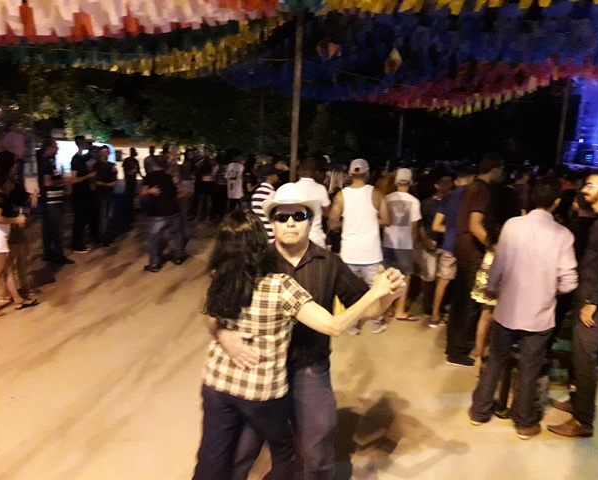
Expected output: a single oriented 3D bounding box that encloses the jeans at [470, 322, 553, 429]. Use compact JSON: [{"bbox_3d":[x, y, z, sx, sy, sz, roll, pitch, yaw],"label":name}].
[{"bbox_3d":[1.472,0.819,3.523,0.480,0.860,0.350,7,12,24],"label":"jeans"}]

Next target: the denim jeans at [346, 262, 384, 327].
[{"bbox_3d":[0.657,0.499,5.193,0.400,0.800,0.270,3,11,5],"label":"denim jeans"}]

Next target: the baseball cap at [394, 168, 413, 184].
[{"bbox_3d":[1.107,-0.675,5.460,0.175,0.150,0.250,5,11,12],"label":"baseball cap"}]

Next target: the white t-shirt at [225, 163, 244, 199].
[{"bbox_3d":[-1.218,-1.106,9.772,0.420,0.700,0.270,4,11,10],"label":"white t-shirt"}]

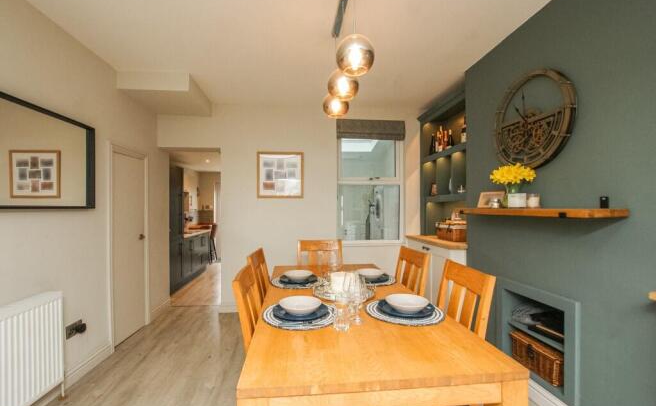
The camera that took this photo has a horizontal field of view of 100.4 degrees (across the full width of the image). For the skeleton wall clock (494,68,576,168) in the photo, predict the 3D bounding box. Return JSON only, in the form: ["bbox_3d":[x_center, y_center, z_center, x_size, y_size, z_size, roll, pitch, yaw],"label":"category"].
[{"bbox_3d":[1.366,-0.536,1.869,0.056,0.630,0.615,0,-1,-6],"label":"skeleton wall clock"}]

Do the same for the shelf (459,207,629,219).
[{"bbox_3d":[1.286,0.057,1.838,0.220,0.046,1.069,0,-1,-6],"label":"shelf"}]

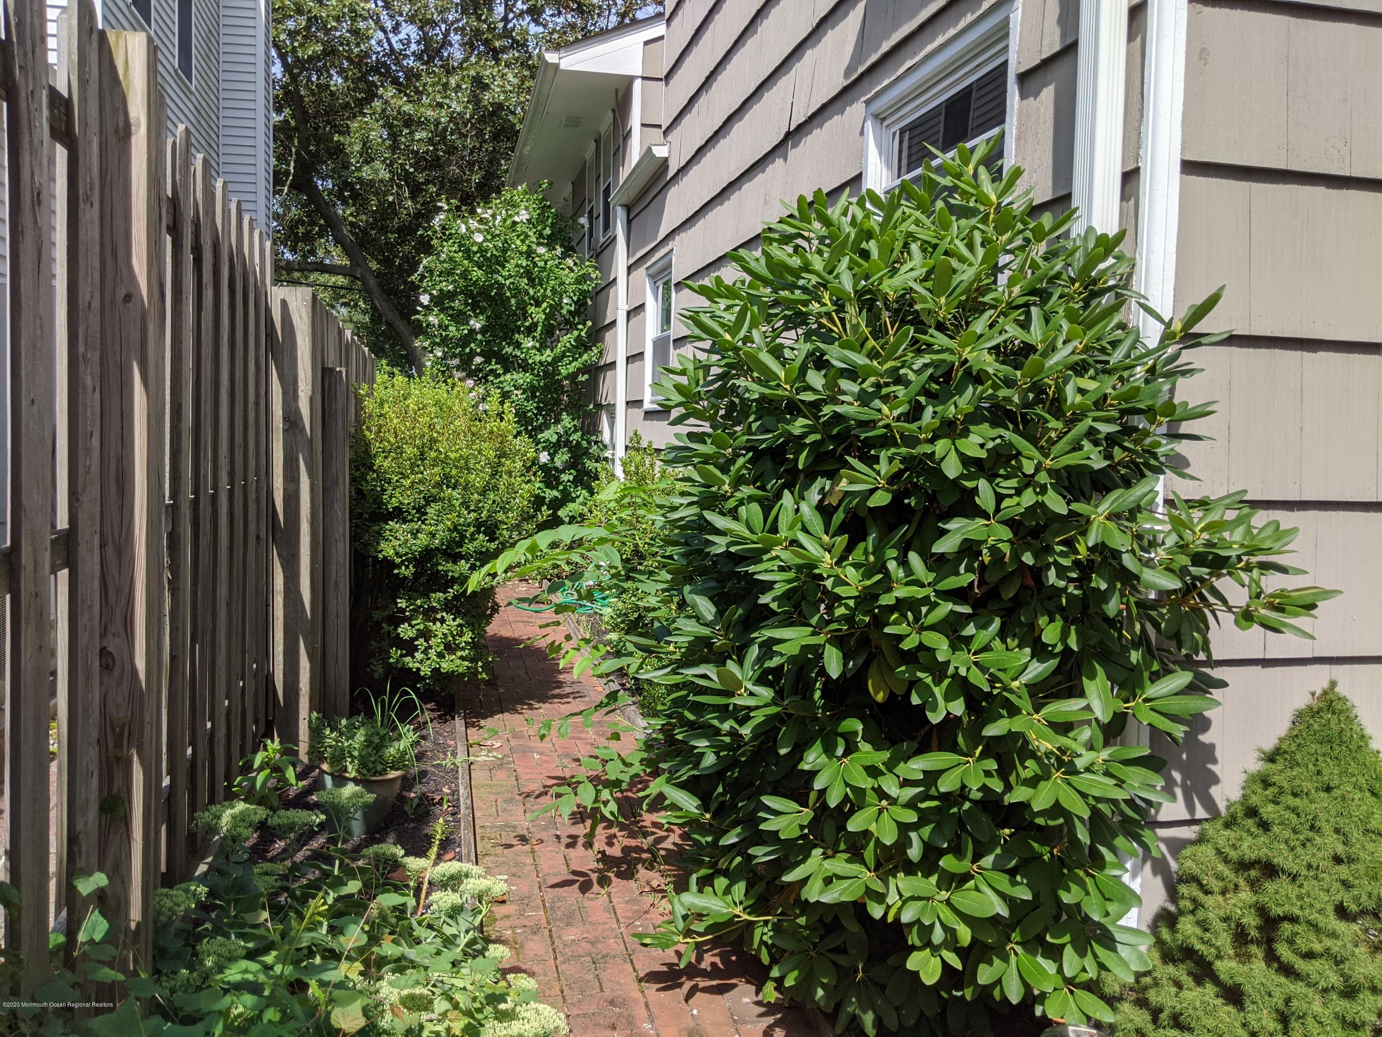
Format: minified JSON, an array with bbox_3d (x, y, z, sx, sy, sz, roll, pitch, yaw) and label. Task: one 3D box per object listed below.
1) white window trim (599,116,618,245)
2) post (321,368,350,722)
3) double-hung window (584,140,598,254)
[{"bbox_3d":[-0.816,-3.285,10.575,0.090,1.200,0.870,0,5,-13],"label":"white window trim"},{"bbox_3d":[-1.493,0.177,4.530,0.105,1.609,0.105,0,5,-13],"label":"post"},{"bbox_3d":[-1.064,-3.388,11.693,0.100,1.180,0.830,0,5,-13],"label":"double-hung window"}]

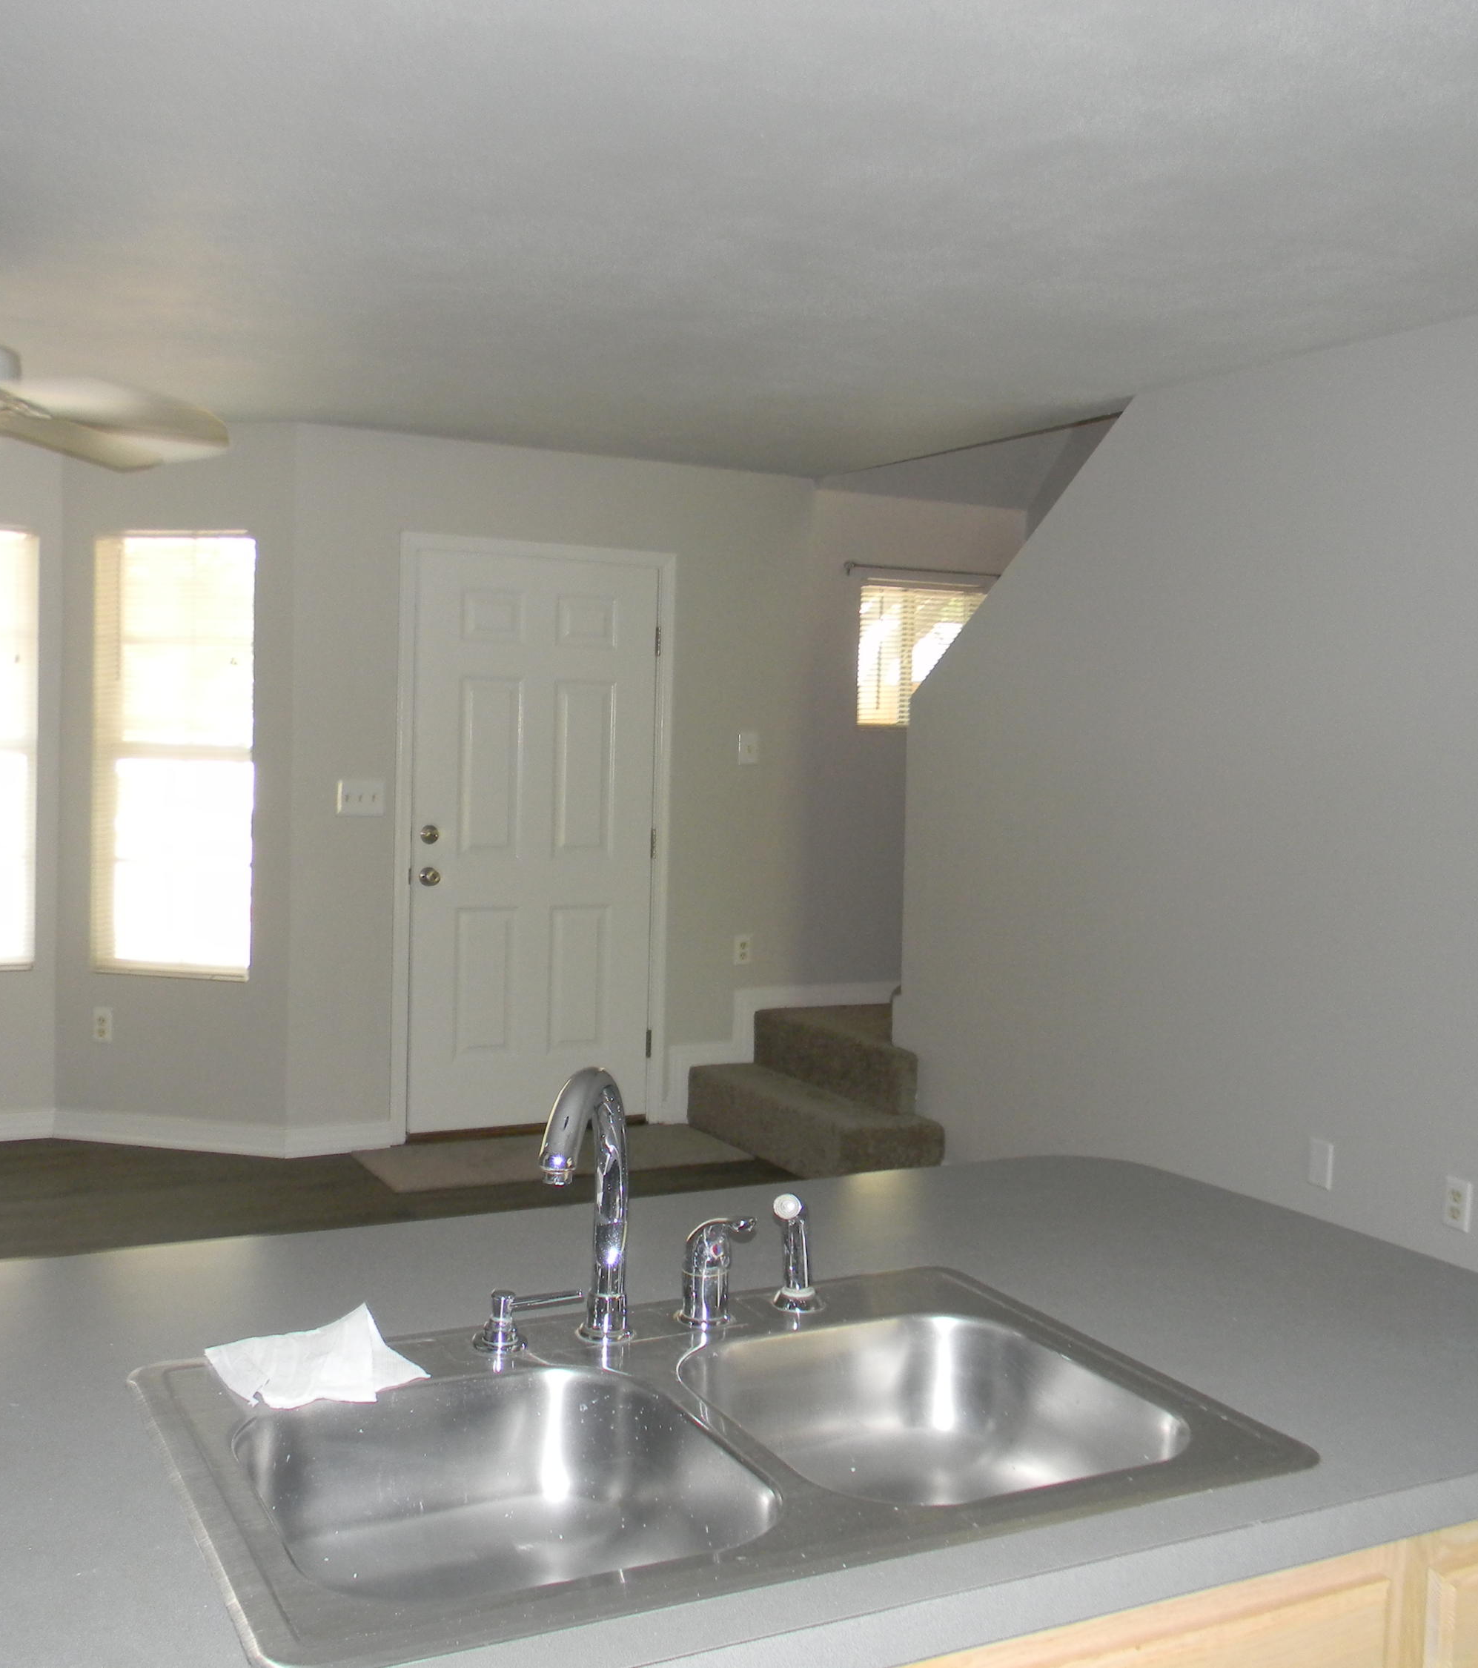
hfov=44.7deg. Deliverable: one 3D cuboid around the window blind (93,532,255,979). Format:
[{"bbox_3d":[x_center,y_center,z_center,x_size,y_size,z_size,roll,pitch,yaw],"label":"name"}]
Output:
[{"bbox_3d":[-1.940,-0.260,6.157,0.615,1.500,0.040,2,3,16],"label":"window blind"}]

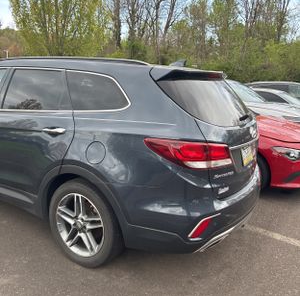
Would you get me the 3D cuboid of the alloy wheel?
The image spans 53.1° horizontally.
[{"bbox_3d":[-0.506,0.596,2.429,0.510,0.510,0.200,6,12,31],"label":"alloy wheel"}]

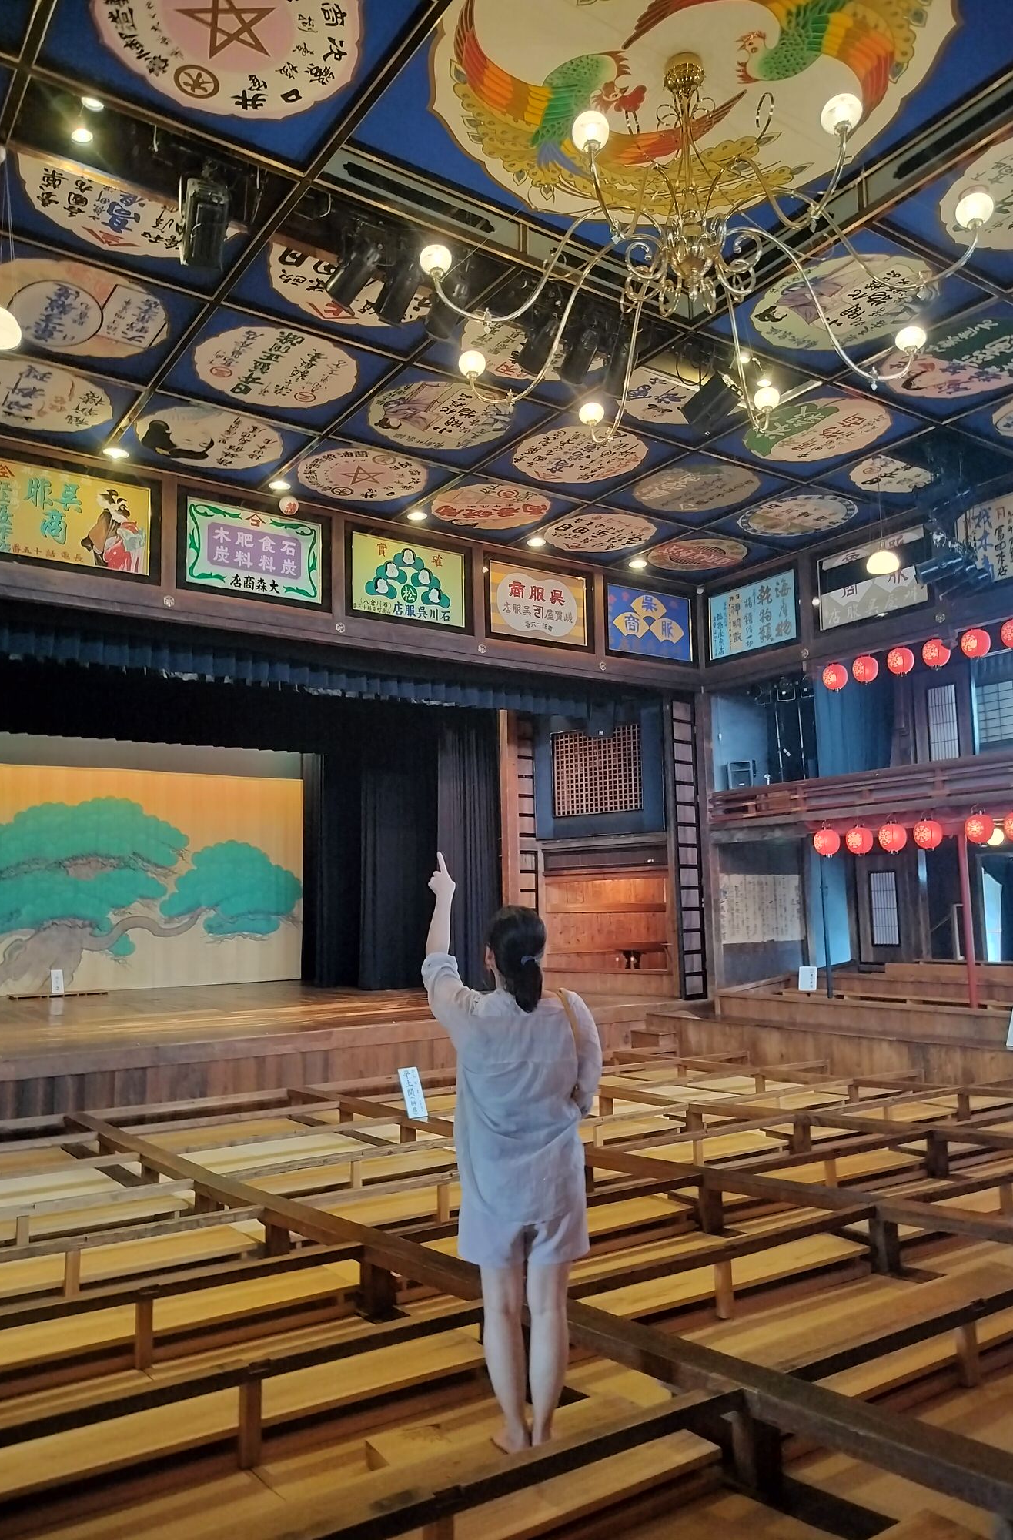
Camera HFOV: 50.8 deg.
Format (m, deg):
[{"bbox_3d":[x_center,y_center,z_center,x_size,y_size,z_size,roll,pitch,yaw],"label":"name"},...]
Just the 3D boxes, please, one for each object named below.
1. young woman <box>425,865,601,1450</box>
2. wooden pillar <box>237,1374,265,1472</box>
[{"bbox_3d":[0.023,1.134,3.433,0.529,1.759,0.510,1,-8,-15],"label":"young woman"},{"bbox_3d":[-0.817,2.103,3.428,0.056,0.250,0.062,4,-9,-35],"label":"wooden pillar"}]

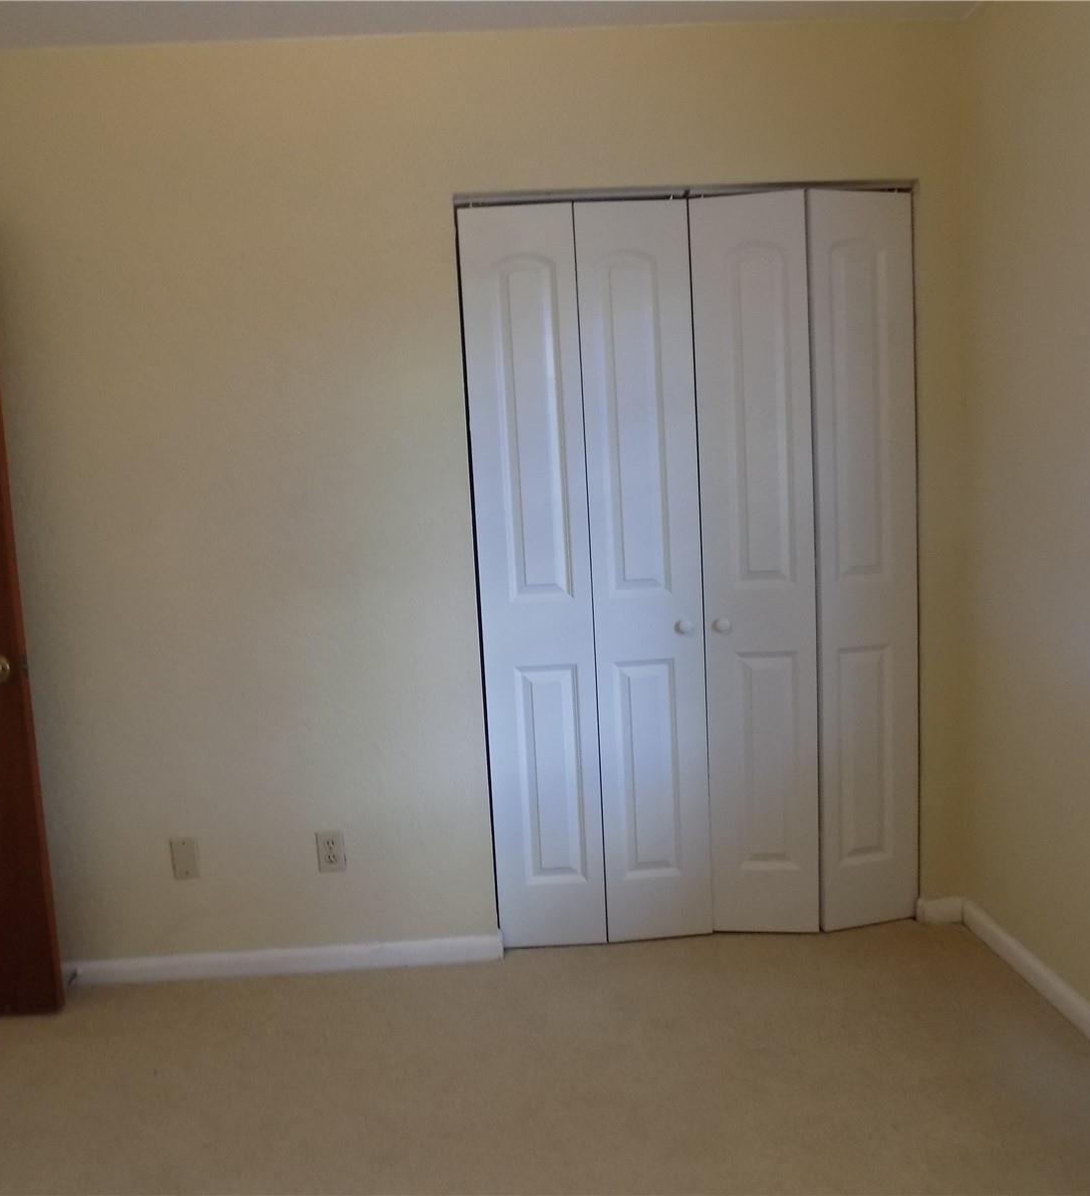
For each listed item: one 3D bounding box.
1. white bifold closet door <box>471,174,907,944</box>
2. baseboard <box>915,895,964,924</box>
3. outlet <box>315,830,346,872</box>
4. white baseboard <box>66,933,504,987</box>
[{"bbox_3d":[0.418,-0.054,2.909,1.196,2.036,0.130,-3,6,-2],"label":"white bifold closet door"},{"bbox_3d":[1.118,0.890,3.000,0.140,0.066,0.018,-3,6,-2],"label":"baseboard"},{"bbox_3d":[-0.586,0.696,2.903,0.072,0.115,0.010,-3,6,-2],"label":"outlet"},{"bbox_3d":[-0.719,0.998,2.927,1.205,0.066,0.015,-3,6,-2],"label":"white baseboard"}]

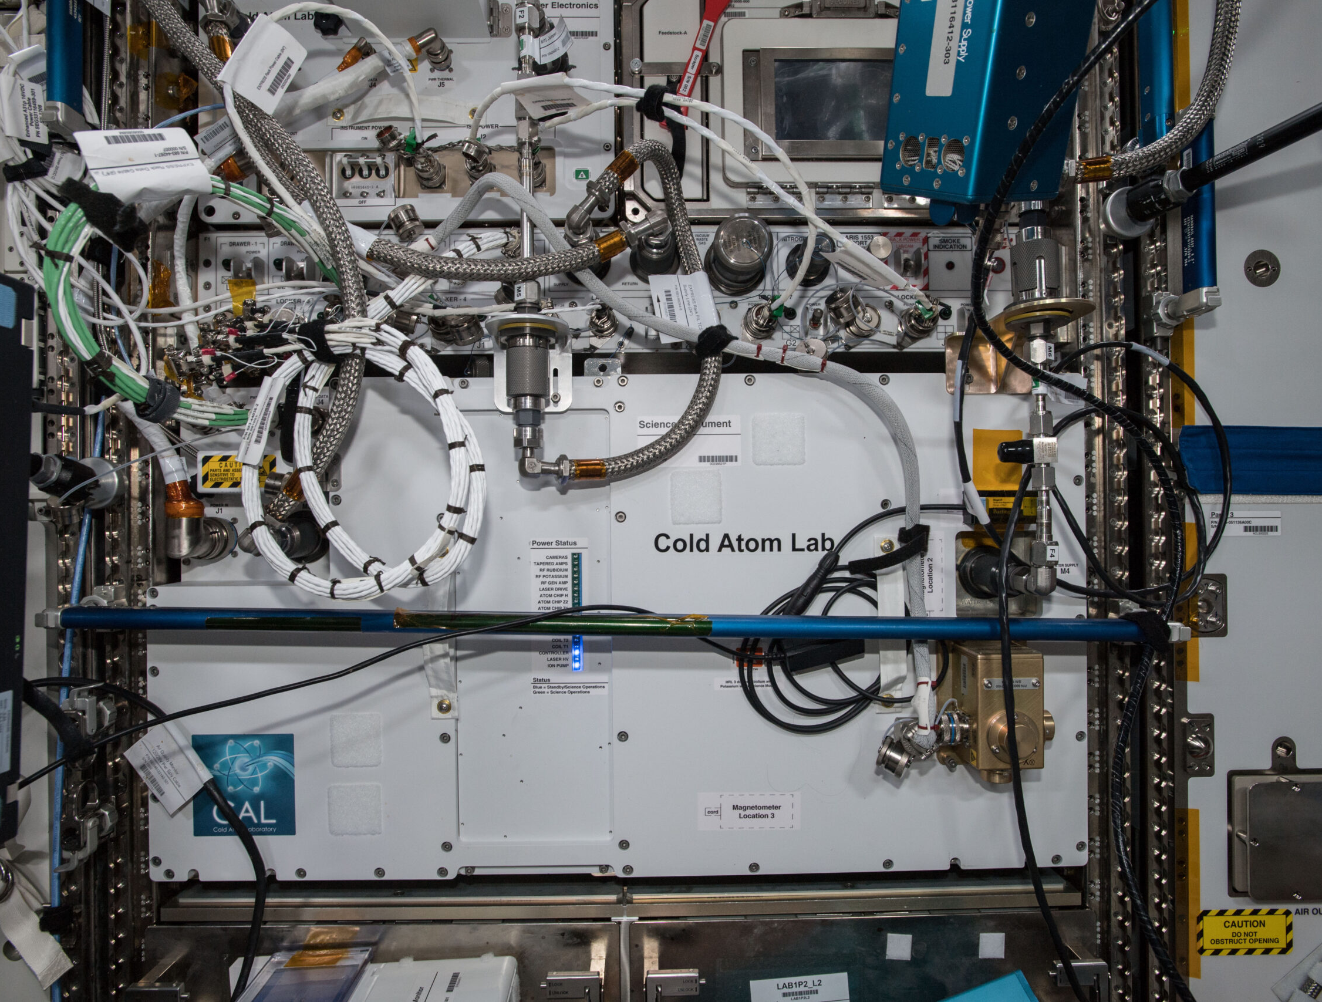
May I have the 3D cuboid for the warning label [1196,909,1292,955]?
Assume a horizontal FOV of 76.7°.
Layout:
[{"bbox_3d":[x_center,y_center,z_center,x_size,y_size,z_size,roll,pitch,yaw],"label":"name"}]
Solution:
[{"bbox_3d":[0.612,0.452,0.876,0.100,0.048,0.002,-1,0,0],"label":"warning label"}]

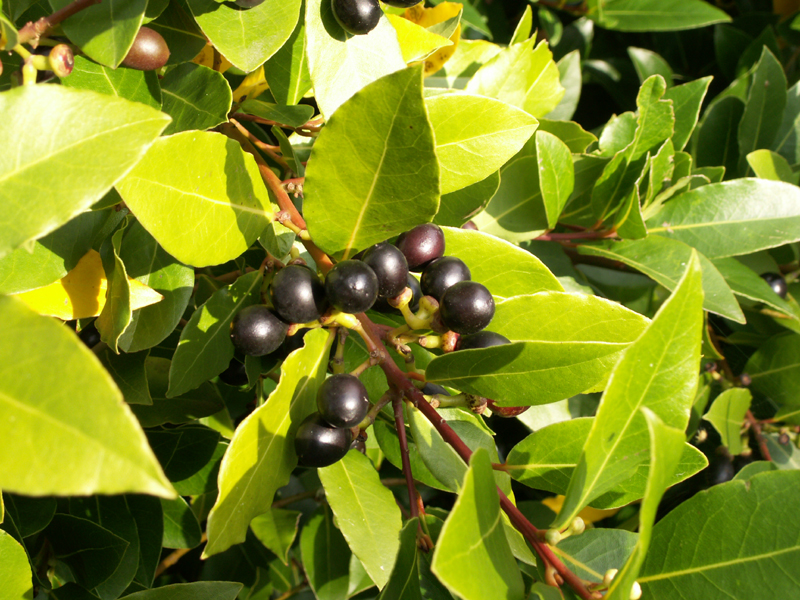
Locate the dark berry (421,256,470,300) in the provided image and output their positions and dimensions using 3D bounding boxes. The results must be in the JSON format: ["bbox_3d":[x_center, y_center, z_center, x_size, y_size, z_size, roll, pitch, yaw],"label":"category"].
[{"bbox_3d":[0.012,-0.005,0.360,0.013,0.013,0.013,0,23,0],"label":"dark berry"}]

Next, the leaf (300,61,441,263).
[{"bbox_3d":[-0.007,-0.034,0.352,0.032,0.056,0.011,27,27,10],"label":"leaf"}]

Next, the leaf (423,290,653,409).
[{"bbox_3d":[0.035,0.012,0.355,0.060,0.011,0.030,-5,61,-9],"label":"leaf"}]

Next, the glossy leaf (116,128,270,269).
[{"bbox_3d":[-0.053,-0.026,0.366,0.050,0.035,0.010,15,-16,-28],"label":"glossy leaf"}]

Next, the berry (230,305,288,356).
[{"bbox_3d":[-0.034,0.007,0.352,0.014,0.013,0.013,0,23,0],"label":"berry"}]

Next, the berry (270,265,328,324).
[{"bbox_3d":[-0.024,-0.001,0.347,0.014,0.014,0.014,0,23,0],"label":"berry"}]

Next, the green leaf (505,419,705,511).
[{"bbox_3d":[0.055,0.043,0.380,0.053,0.010,0.027,0,64,0],"label":"green leaf"}]

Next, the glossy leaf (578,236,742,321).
[{"bbox_3d":[0.079,-0.006,0.430,0.058,0.011,0.026,25,44,19],"label":"glossy leaf"}]

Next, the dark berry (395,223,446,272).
[{"bbox_3d":[0.005,-0.013,0.366,0.013,0.013,0.013,0,23,0],"label":"dark berry"}]

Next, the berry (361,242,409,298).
[{"bbox_3d":[-0.004,-0.007,0.357,0.012,0.014,0.013,-12,18,0],"label":"berry"}]

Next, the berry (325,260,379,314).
[{"bbox_3d":[-0.012,-0.003,0.362,0.013,0.014,0.013,0,25,0],"label":"berry"}]

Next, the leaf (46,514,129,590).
[{"bbox_3d":[-0.089,0.072,0.410,0.036,0.025,0.008,-7,-26,38],"label":"leaf"}]

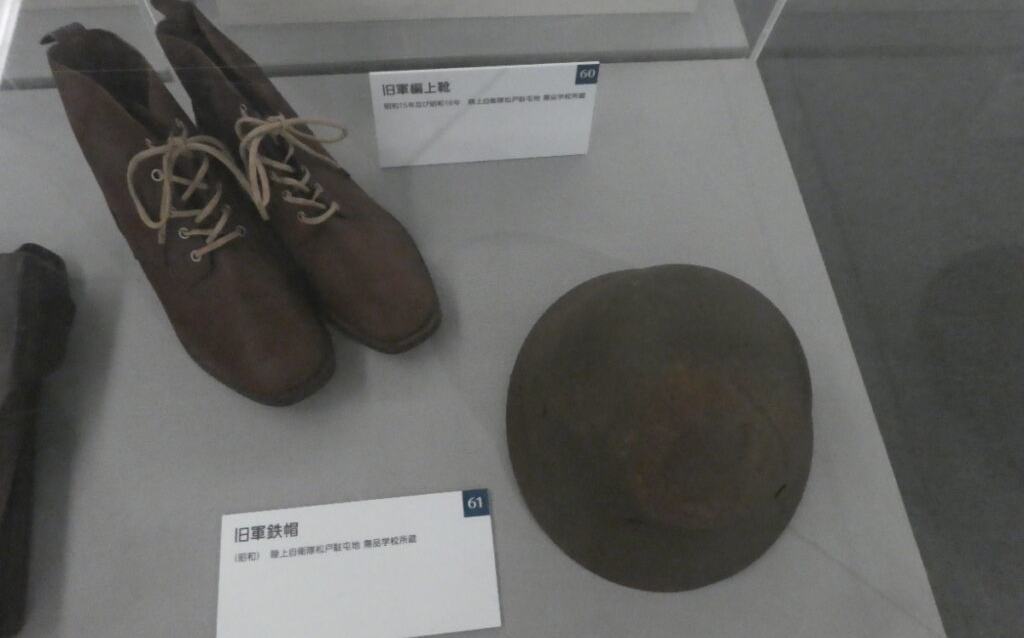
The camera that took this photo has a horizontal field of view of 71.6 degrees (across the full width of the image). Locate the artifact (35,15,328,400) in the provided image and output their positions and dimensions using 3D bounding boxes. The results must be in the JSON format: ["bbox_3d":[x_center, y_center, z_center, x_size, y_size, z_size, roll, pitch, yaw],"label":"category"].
[{"bbox_3d":[-0.258,-0.068,0.558,0.104,0.165,0.288,-34,71,-17],"label":"artifact"}]

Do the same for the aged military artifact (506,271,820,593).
[{"bbox_3d":[0.125,0.053,0.532,0.253,0.147,0.280,19,65,6],"label":"aged military artifact"}]

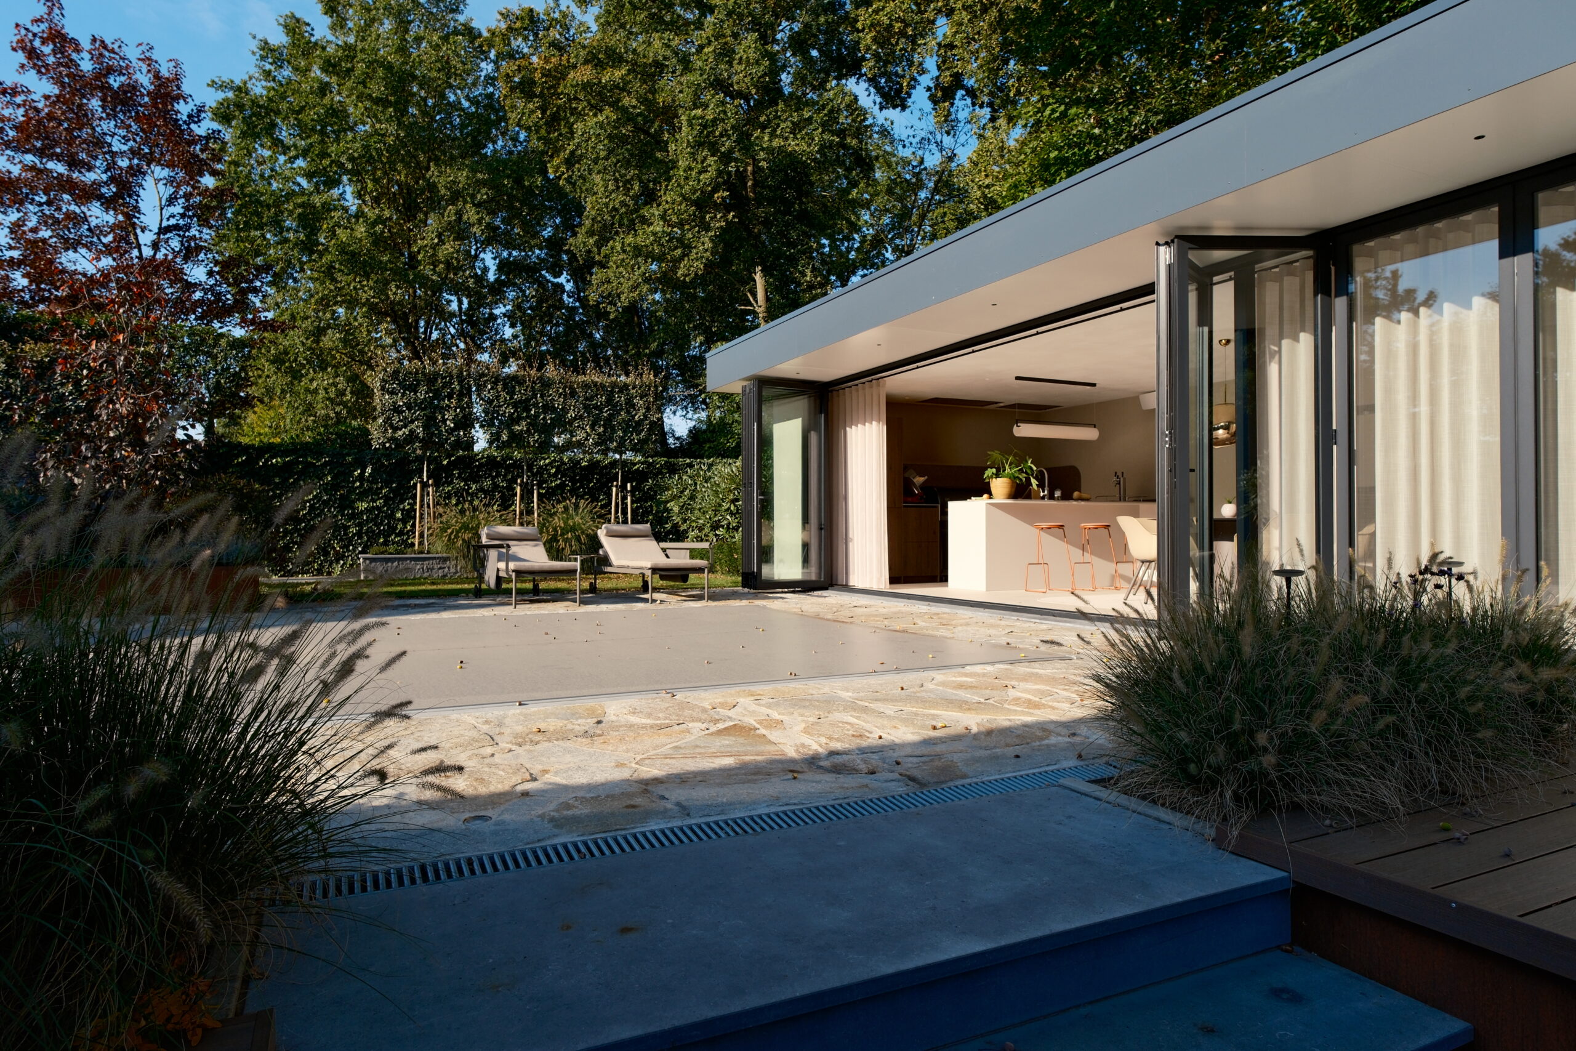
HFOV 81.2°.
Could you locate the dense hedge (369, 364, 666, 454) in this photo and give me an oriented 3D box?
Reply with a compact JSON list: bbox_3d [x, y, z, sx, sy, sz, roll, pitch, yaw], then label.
[{"bbox_3d":[-4.346,-1.883,15.204,4.646,1.380,0.550,0,0,-19],"label":"dense hedge"}]

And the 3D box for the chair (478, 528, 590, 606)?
[{"bbox_3d":[-2.675,0.389,9.336,0.731,0.774,1.952,0,0,-29],"label":"chair"}]

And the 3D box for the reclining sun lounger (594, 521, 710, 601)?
[{"bbox_3d":[-1.502,0.383,9.910,0.717,0.788,1.952,0,0,-29],"label":"reclining sun lounger"}]

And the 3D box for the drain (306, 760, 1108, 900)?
[{"bbox_3d":[-0.003,0.770,2.338,2.278,0.050,0.135,0,0,-26],"label":"drain"}]

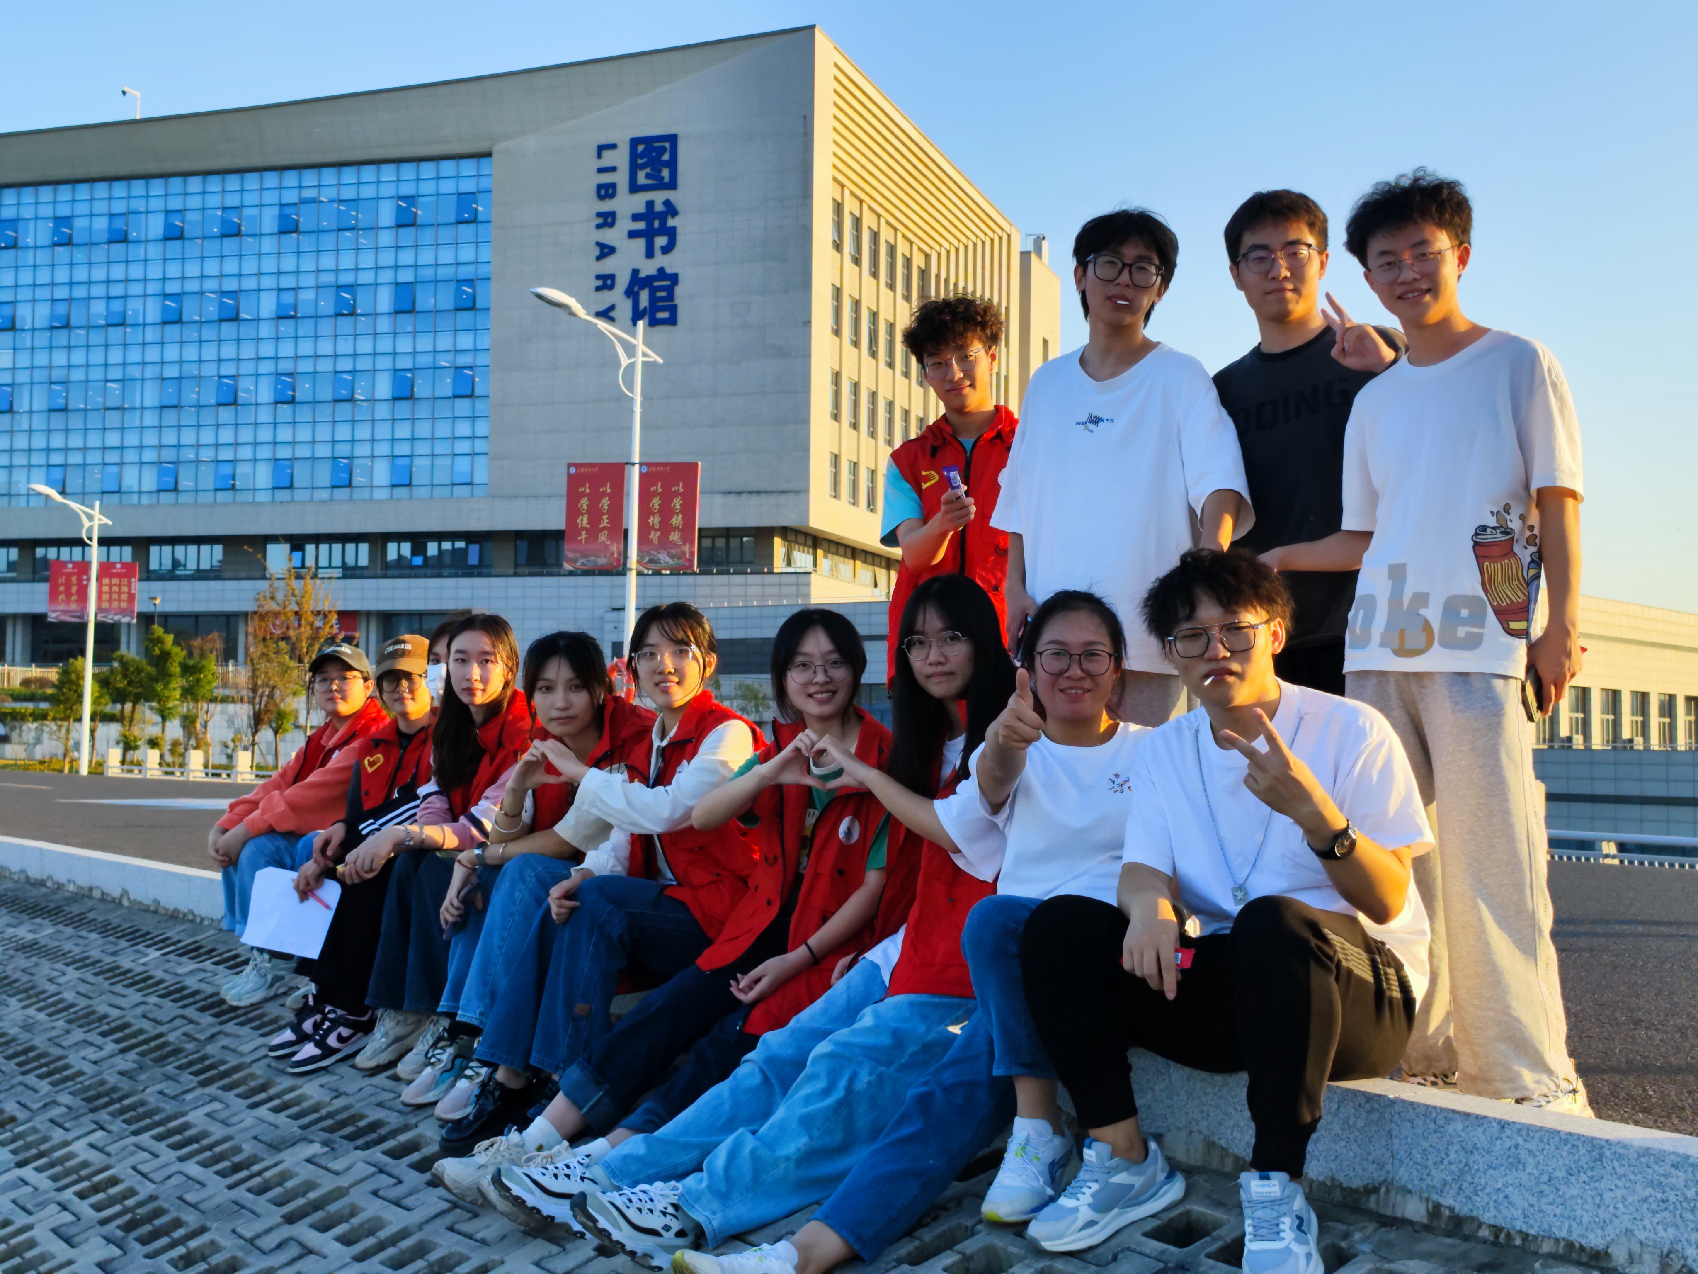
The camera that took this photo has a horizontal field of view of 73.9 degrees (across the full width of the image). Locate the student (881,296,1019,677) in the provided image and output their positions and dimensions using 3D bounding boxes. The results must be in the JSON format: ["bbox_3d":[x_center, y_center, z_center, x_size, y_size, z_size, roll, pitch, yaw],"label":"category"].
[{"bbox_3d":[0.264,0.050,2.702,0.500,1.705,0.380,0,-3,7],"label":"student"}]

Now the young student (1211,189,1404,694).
[{"bbox_3d":[0.905,0.001,2.264,0.500,1.770,0.370,-1,-3,21],"label":"young student"}]

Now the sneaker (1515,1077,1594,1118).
[{"bbox_3d":[1.205,0.818,1.979,0.115,0.115,0.290,1,-3,-9],"label":"sneaker"}]

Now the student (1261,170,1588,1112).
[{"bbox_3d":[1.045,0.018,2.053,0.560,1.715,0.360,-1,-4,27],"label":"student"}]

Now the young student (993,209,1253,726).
[{"bbox_3d":[0.585,-0.005,2.404,0.540,1.790,0.360,0,-3,14],"label":"young student"}]

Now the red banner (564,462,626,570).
[{"bbox_3d":[-4.154,-1.964,18.400,0.980,1.740,0.050,0,-3,5],"label":"red banner"}]

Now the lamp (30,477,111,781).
[{"bbox_3d":[-22.189,-0.213,32.110,2.000,8.200,0.350,1,-3,-11],"label":"lamp"}]

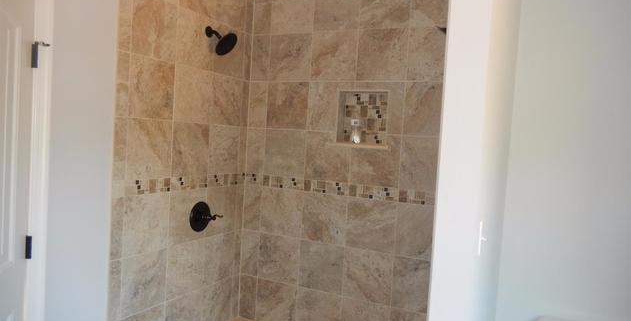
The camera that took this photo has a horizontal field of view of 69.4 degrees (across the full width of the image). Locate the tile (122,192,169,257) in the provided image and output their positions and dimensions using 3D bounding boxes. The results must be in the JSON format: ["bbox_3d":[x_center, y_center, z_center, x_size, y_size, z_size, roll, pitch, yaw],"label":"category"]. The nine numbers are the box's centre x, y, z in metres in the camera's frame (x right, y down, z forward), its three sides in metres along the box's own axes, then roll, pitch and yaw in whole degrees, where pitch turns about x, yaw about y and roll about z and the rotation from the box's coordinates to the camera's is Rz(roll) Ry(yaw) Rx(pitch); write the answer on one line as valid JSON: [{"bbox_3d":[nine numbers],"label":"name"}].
[{"bbox_3d":[-0.866,0.325,2.345,0.010,0.302,0.302,5,3,26],"label":"tile"}]

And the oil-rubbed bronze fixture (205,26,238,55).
[{"bbox_3d":[-0.540,-0.691,2.621,0.188,0.172,0.152,5,3,27],"label":"oil-rubbed bronze fixture"}]

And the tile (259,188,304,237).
[{"bbox_3d":[-0.219,0.337,2.967,0.306,0.301,0.011,5,3,27],"label":"tile"}]

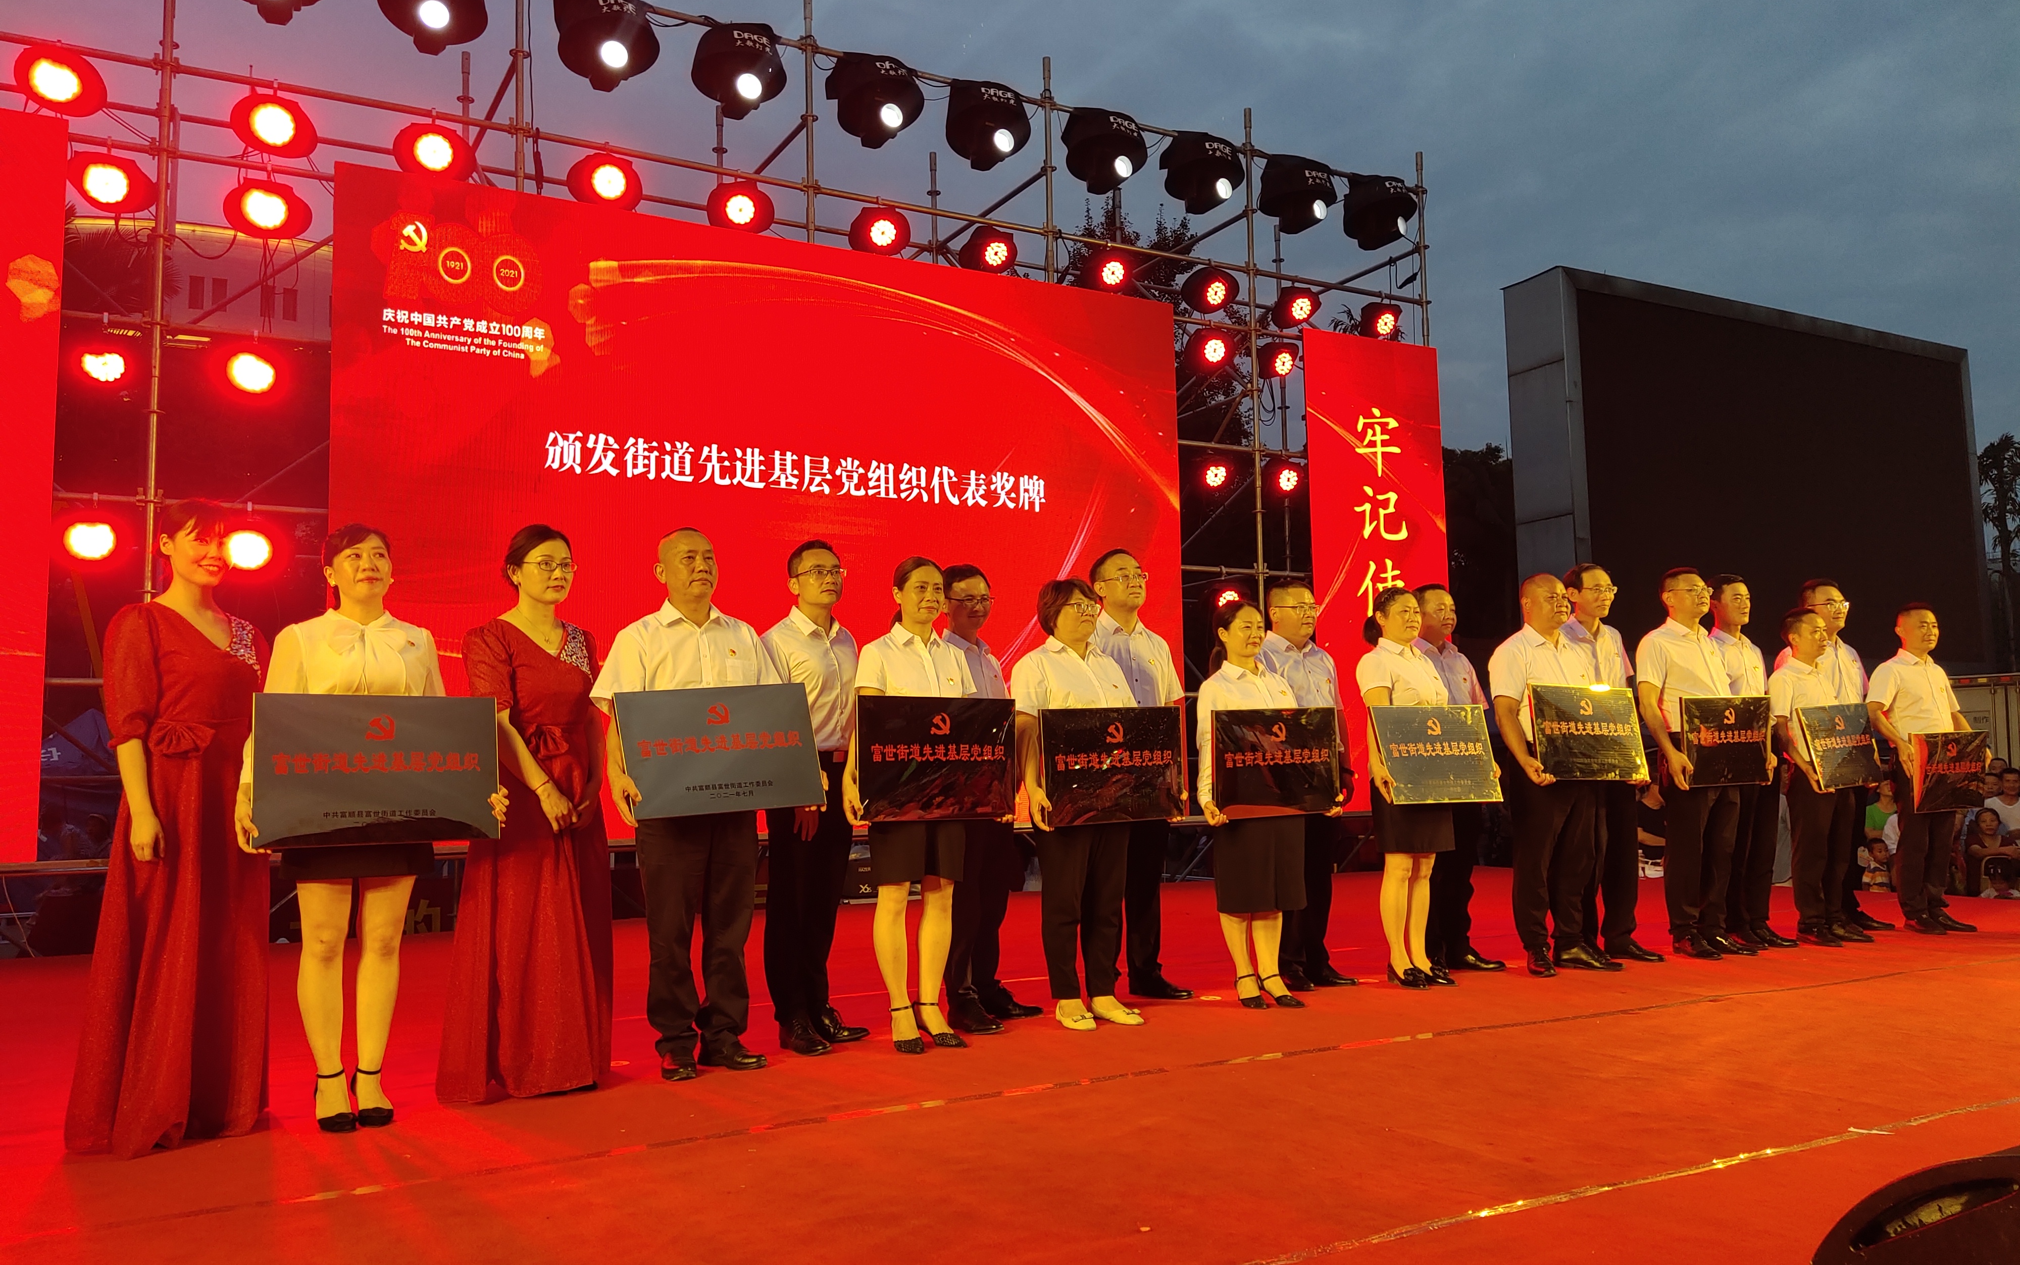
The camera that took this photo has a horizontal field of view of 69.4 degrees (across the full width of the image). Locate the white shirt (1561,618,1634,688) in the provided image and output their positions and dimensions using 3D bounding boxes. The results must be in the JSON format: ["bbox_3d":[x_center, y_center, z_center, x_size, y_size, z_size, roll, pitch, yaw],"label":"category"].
[{"bbox_3d":[2.639,0.223,6.603,0.460,0.550,0.270,1,-6,-22],"label":"white shirt"}]

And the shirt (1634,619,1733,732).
[{"bbox_3d":[3.231,0.223,6.993,0.470,0.550,0.280,2,-6,-29],"label":"shirt"}]

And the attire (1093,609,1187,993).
[{"bbox_3d":[0.486,0.667,5.977,0.480,1.500,0.280,2,-6,-29],"label":"attire"}]

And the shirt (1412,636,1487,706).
[{"bbox_3d":[1.926,0.276,6.620,0.450,0.530,0.270,1,-5,-20],"label":"shirt"}]

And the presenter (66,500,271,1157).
[{"bbox_3d":[-2.172,0.497,3.750,0.500,1.660,0.430,4,-6,-43],"label":"presenter"}]

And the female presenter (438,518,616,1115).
[{"bbox_3d":[-1.448,0.518,4.353,0.510,1.630,0.430,3,-6,-35],"label":"female presenter"}]

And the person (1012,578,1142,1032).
[{"bbox_3d":[0.261,0.589,5.198,0.480,1.580,0.350,2,-6,-29],"label":"person"}]

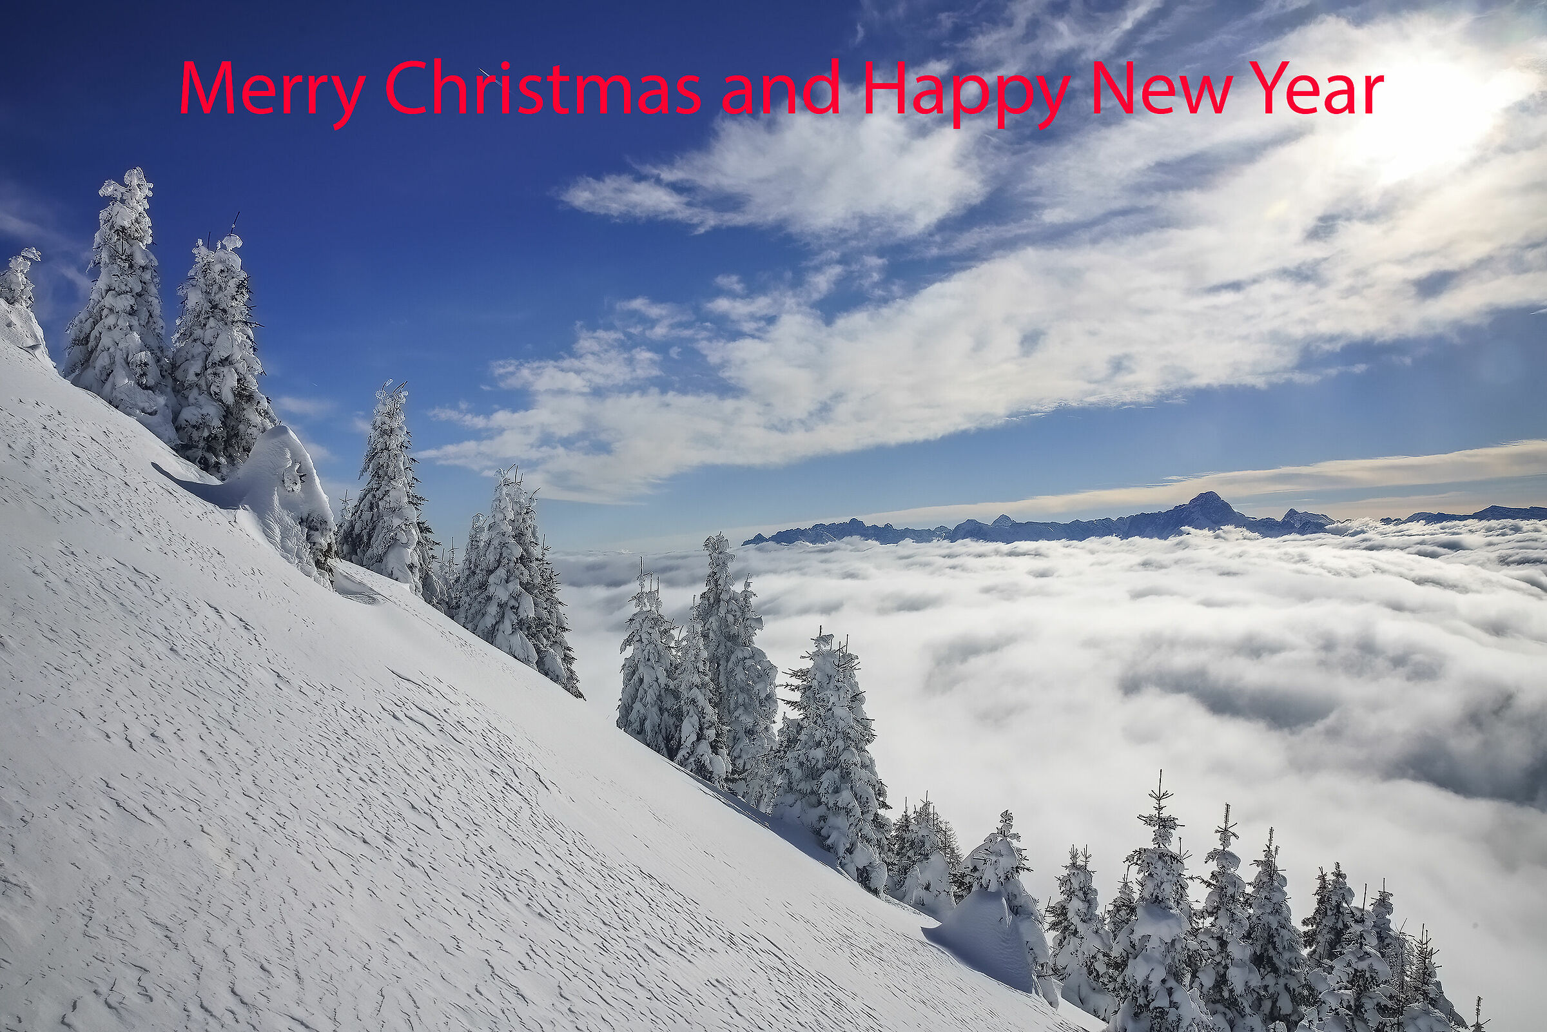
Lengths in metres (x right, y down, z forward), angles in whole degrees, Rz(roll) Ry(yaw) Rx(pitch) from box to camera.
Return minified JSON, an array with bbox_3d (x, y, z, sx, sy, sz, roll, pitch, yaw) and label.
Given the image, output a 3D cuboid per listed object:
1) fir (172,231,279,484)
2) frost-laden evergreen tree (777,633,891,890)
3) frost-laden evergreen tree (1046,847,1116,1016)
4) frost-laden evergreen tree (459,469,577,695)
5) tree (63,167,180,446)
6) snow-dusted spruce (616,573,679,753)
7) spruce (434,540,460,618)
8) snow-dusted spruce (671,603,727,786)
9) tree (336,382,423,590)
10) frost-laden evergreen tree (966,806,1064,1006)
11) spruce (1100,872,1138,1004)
[{"bbox_3d":[-12.275,-3.571,23.000,2.380,5.390,2.380,0,-1,0],"label":"fir"},{"bbox_3d":[1.209,5.114,21.500,2.390,5.360,2.390,0,-1,0],"label":"frost-laden evergreen tree"},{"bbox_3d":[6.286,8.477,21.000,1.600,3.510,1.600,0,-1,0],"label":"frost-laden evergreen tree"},{"bbox_3d":[-5.961,1.533,24.000,2.670,5.230,2.670,0,-1,0],"label":"frost-laden evergreen tree"},{"bbox_3d":[-14.882,-4.791,23.500,2.590,6.190,2.590,0,-1,0],"label":"tree"},{"bbox_3d":[-3.046,3.530,25.000,1.700,4.520,1.700,0,-1,0],"label":"snow-dusted spruce"},{"bbox_3d":[-10.776,2.131,34.000,0.930,2.650,0.930,-1,-1,0],"label":"spruce"},{"bbox_3d":[-2.018,4.806,28.000,1.460,4.950,1.460,-1,-1,0],"label":"snow-dusted spruce"},{"bbox_3d":[-11.696,-0.817,31.000,2.780,6.270,2.640,-1,-1,0],"label":"tree"},{"bbox_3d":[5.104,8.365,22.000,2.030,4.090,1.920,-1,-1,0],"label":"frost-laden evergreen tree"},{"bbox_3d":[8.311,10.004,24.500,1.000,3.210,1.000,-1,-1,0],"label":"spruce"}]

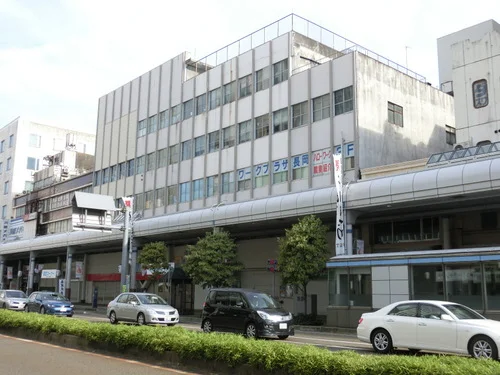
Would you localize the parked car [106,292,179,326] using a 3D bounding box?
[{"bbox_3d":[-5.102,5.768,26.828,1.735,1.535,4.395,10,-14,-40],"label":"parked car"}]

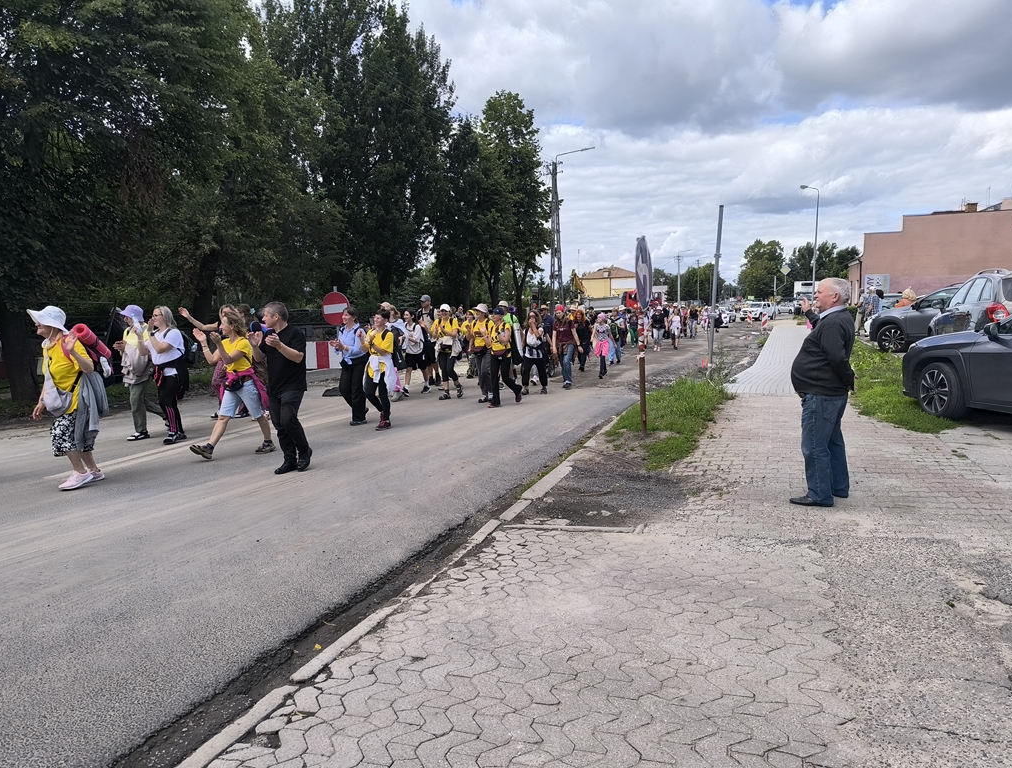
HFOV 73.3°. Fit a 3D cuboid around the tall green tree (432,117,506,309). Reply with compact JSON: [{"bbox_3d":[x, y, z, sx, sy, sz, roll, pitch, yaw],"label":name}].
[{"bbox_3d":[-1.600,-6.628,29.427,3.800,9.590,3.800,0,7,0],"label":"tall green tree"}]

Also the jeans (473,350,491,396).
[{"bbox_3d":[-0.395,-0.192,11.451,0.360,0.812,0.360,4,8,30],"label":"jeans"}]

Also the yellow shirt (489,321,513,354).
[{"bbox_3d":[-0.085,-0.787,11.523,0.420,0.609,0.270,4,8,30],"label":"yellow shirt"}]

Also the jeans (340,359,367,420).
[{"bbox_3d":[-2.152,0.073,9.538,0.400,0.918,0.380,-7,9,-43],"label":"jeans"}]

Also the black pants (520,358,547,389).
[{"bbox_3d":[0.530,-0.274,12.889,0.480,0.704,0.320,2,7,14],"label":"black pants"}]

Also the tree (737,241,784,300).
[{"bbox_3d":[39.070,-16.536,104.526,7.300,10.826,7.300,0,7,0],"label":"tree"}]

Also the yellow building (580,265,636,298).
[{"bbox_3d":[16.361,-14.511,107.038,9.500,7.630,10.000,2,7,17],"label":"yellow building"}]

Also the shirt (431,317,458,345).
[{"bbox_3d":[-1.096,-0.932,12.323,0.460,0.578,0.280,2,7,17],"label":"shirt"}]

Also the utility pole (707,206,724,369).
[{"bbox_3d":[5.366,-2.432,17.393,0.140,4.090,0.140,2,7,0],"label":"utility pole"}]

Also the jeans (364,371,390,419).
[{"bbox_3d":[-1.734,0.096,9.251,0.380,0.784,0.380,5,9,38],"label":"jeans"}]

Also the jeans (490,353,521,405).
[{"bbox_3d":[-0.008,-0.087,10.993,0.380,0.845,0.500,5,8,36],"label":"jeans"}]

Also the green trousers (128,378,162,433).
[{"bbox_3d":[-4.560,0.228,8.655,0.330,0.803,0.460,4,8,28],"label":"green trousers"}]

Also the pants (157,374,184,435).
[{"bbox_3d":[-4.161,0.239,8.463,0.340,0.817,0.290,4,8,28],"label":"pants"}]

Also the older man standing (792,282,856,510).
[{"bbox_3d":[2.410,0.063,5.165,0.500,1.738,0.560,2,7,22],"label":"older man standing"}]

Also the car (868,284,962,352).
[{"bbox_3d":[10.771,-1.448,15.654,1.820,1.590,4.350,-3,8,-27],"label":"car"}]

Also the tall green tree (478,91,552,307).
[{"bbox_3d":[0.499,-8.822,35.460,4.000,12.399,4.000,0,7,0],"label":"tall green tree"}]

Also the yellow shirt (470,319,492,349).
[{"bbox_3d":[-0.393,-0.843,11.371,0.440,0.500,0.300,4,8,30],"label":"yellow shirt"}]

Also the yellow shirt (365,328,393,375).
[{"bbox_3d":[-1.708,-0.417,9.189,0.440,0.663,0.320,5,9,38],"label":"yellow shirt"}]

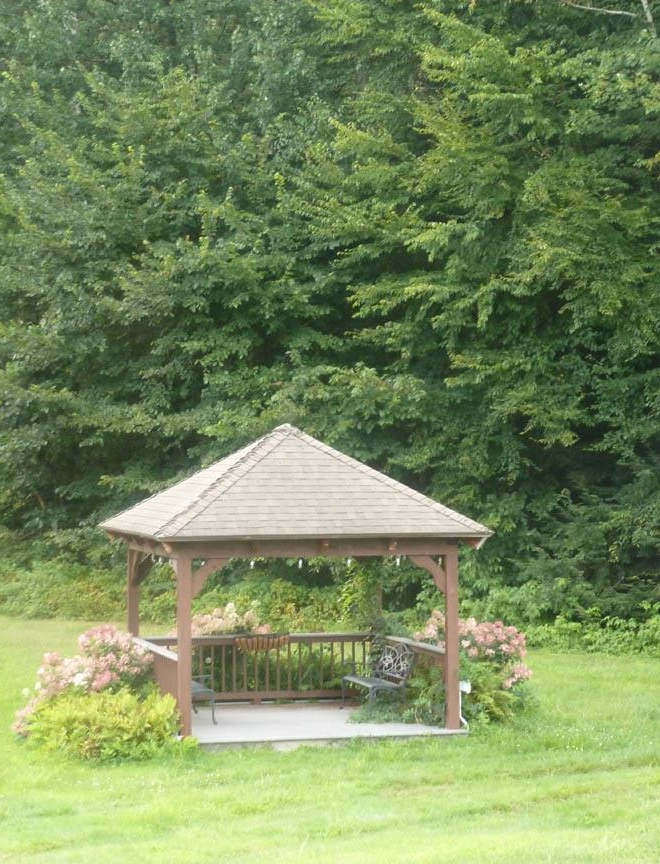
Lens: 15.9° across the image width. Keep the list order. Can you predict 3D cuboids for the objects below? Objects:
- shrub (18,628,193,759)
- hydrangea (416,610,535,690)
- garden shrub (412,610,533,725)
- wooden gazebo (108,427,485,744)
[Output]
[{"bbox_3d":[-2.644,2.989,27.456,1.920,1.392,1.856,0,-1,0],"label":"shrub"},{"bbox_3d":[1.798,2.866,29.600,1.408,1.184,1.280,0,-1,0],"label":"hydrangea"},{"bbox_3d":[1.763,2.992,29.440,1.424,1.376,1.376,0,-1,0],"label":"garden shrub"},{"bbox_3d":[-0.522,1.740,28.954,3.981,3.641,4.045,0,-1,-15],"label":"wooden gazebo"}]

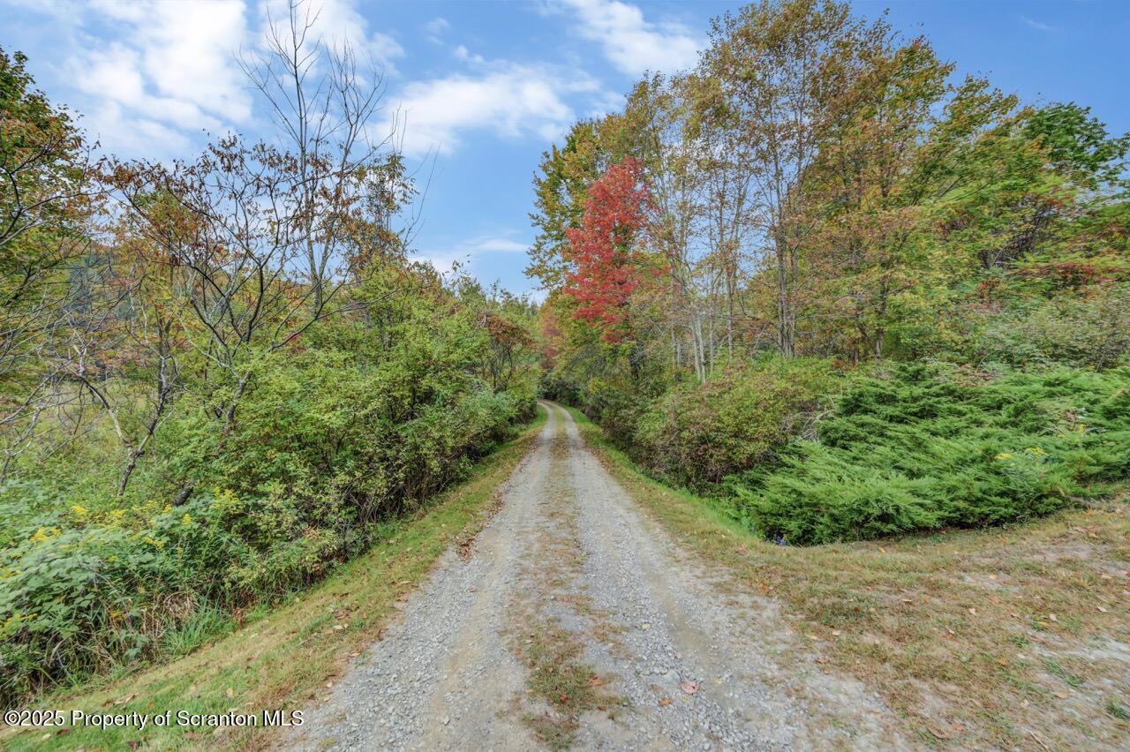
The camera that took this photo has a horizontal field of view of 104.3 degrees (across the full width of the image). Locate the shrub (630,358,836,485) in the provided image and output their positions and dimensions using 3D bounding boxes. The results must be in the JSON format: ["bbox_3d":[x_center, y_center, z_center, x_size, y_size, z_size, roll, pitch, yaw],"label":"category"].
[{"bbox_3d":[3.800,0.850,9.800,4.400,2.500,3.200,0,0,0],"label":"shrub"}]

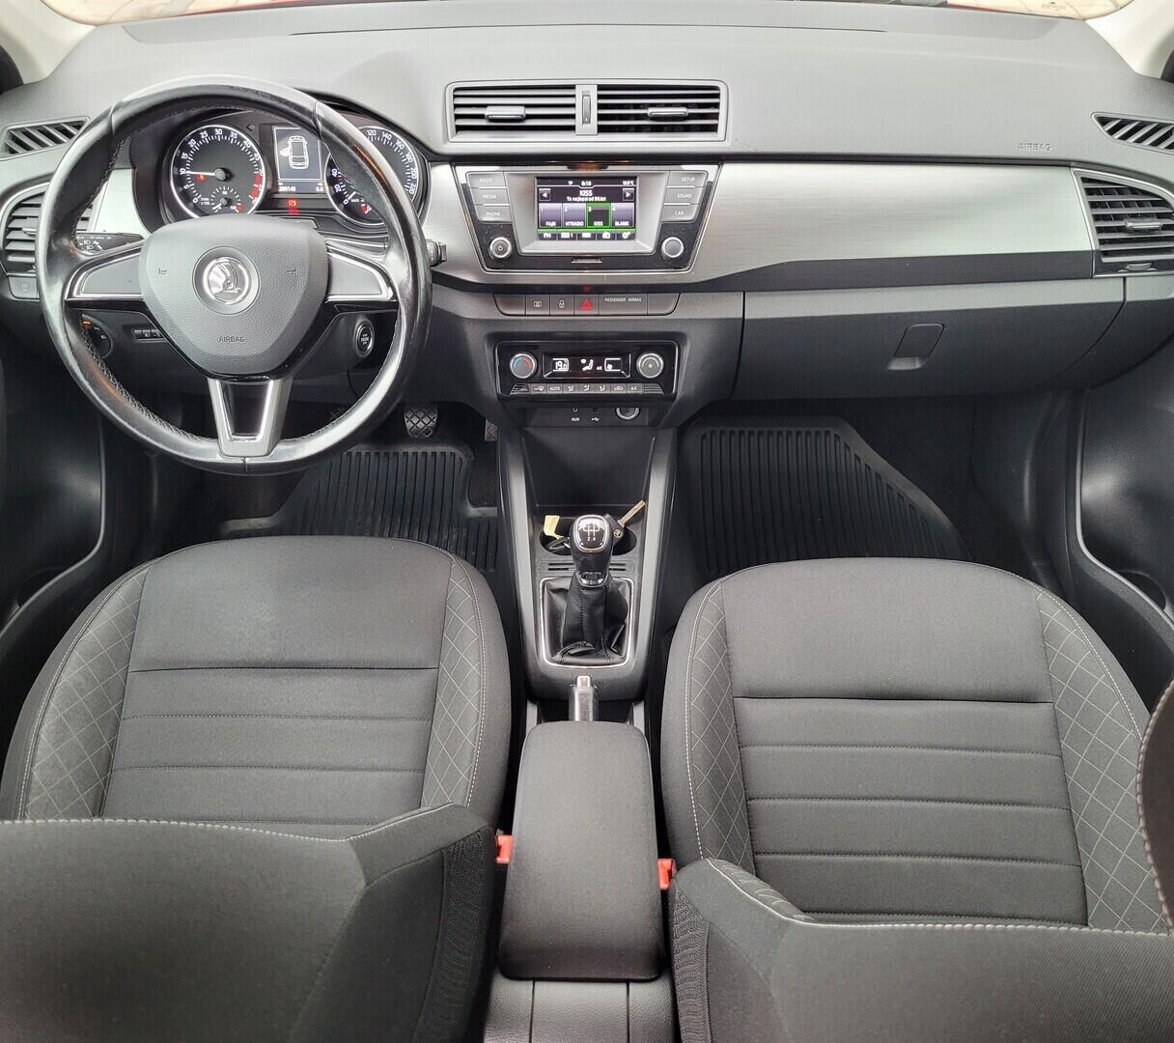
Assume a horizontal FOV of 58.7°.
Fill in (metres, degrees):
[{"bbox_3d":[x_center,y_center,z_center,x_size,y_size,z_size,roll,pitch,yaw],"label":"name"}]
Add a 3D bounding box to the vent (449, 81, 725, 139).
[{"bbox_3d":[0.000,-0.444,1.135,0.295,0.059,0.030,0,14,0],"label":"vent"}]

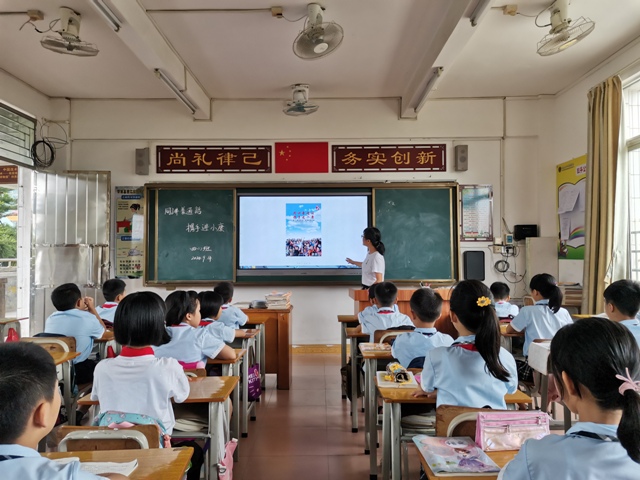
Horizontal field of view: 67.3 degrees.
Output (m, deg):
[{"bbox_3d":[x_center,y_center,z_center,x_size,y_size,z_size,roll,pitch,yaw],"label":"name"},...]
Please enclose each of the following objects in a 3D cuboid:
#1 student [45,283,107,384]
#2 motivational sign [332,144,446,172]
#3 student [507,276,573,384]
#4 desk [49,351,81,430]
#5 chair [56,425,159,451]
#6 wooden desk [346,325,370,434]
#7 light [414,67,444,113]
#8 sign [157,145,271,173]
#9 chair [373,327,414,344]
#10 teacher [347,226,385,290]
[{"bbox_3d":[-1.540,0.832,3.043,0.410,1.090,0.580,-1,-2,10],"label":"student"},{"bbox_3d":[0.901,-1.067,6.258,1.470,0.375,0.030,0,-2,0],"label":"motivational sign"},{"bbox_3d":[1.500,0.820,3.477,0.420,1.170,0.580,0,-2,-9],"label":"student"},{"bbox_3d":[-1.730,1.025,2.640,0.600,0.710,0.410,0,-2,0],"label":"desk"},{"bbox_3d":[-0.680,0.972,1.722,0.360,0.760,0.420,0,-2,0],"label":"chair"},{"bbox_3d":[0.500,1.057,3.700,0.600,0.710,0.410,0,-2,0],"label":"wooden desk"},{"bbox_3d":[1.136,-1.581,5.250,0.080,0.090,1.240,0,-2,0],"label":"light"},{"bbox_3d":[-1.387,-1.048,6.329,1.500,0.370,0.030,0,-2,0],"label":"sign"},{"bbox_3d":[0.522,0.988,3.267,0.370,0.770,0.420,0,-2,0],"label":"chair"},{"bbox_3d":[0.540,0.659,5.603,0.460,1.620,0.460,0,-2,-12],"label":"teacher"}]

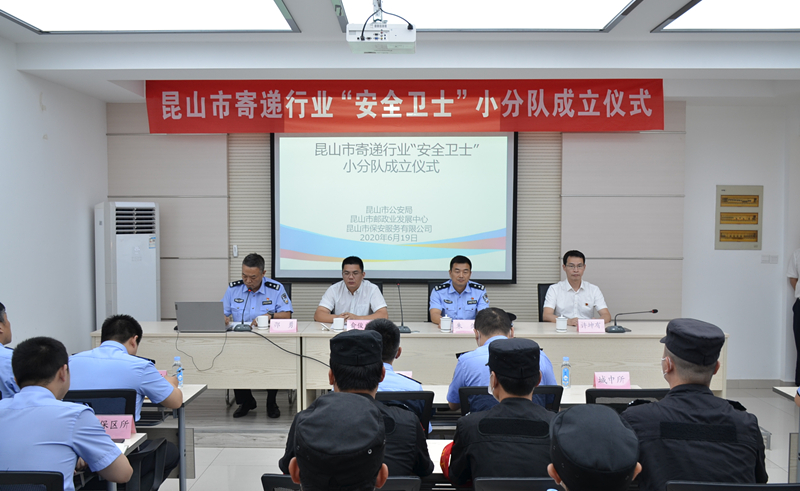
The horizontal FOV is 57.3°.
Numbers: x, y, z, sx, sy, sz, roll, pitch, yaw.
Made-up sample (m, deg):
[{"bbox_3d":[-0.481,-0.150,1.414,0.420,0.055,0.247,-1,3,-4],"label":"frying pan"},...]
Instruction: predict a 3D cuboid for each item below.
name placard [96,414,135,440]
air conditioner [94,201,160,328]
[{"bbox_3d":[-1.355,0.847,3.436,0.210,0.100,0.080,0,2,1],"label":"name placard"},{"bbox_3d":[-2.512,0.507,6.798,0.500,1.800,0.340,-2,3,-38],"label":"air conditioner"}]

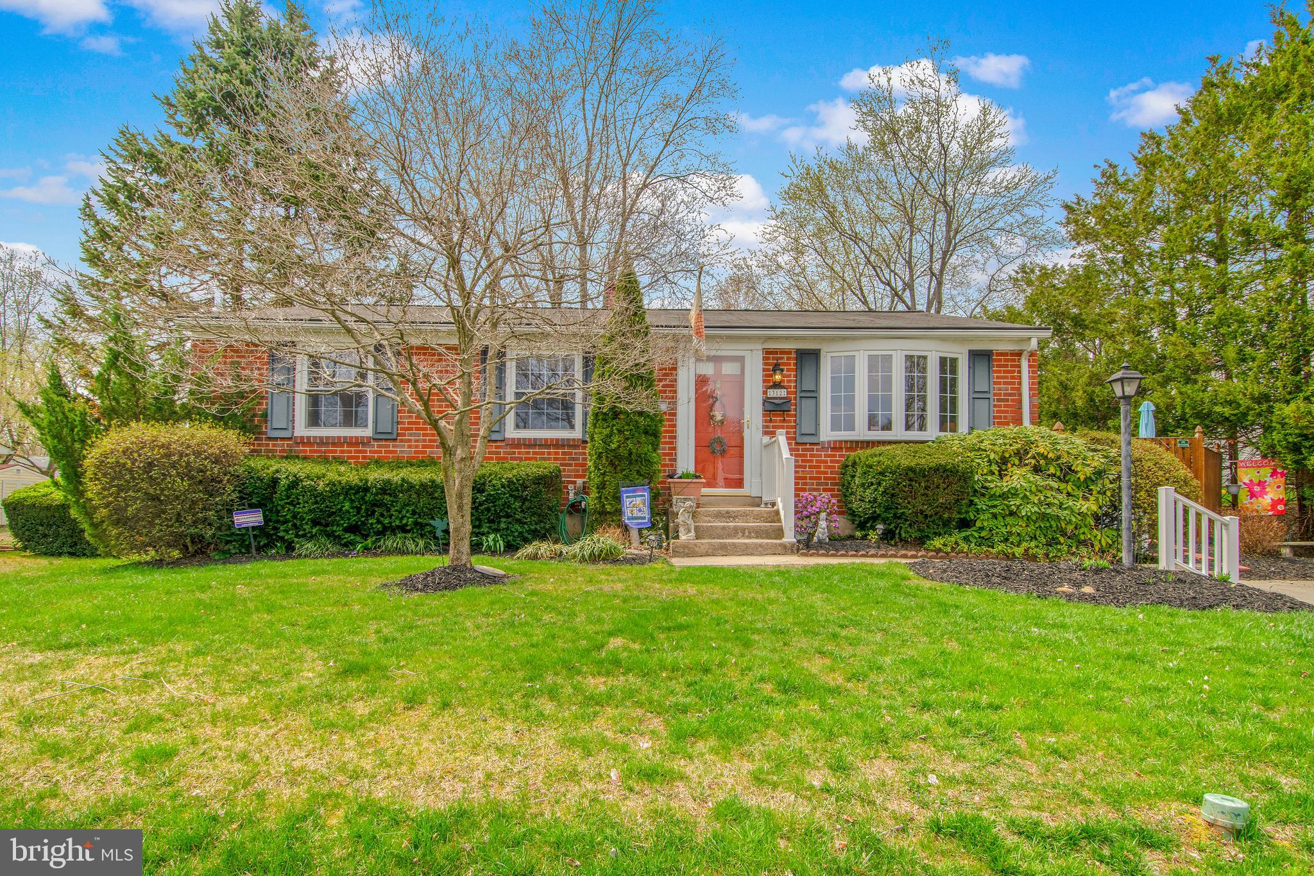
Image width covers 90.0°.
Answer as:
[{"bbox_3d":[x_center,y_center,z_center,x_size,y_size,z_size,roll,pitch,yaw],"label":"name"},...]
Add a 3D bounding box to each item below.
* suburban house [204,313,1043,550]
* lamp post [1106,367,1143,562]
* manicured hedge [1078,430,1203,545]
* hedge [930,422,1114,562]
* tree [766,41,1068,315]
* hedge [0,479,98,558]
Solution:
[{"bbox_3d":[-0.581,-0.548,13.224,12.250,4.200,8.350,1,-1,-2],"label":"suburban house"},{"bbox_3d":[5.134,0.271,7.216,0.270,2.200,0.270,1,-1,-2],"label":"lamp post"},{"bbox_3d":[6.964,0.696,9.539,1.900,1.650,1.800,1,-1,-2],"label":"manicured hedge"},{"bbox_3d":[4.841,0.676,8.740,2.400,1.700,1.550,1,-1,-2],"label":"hedge"},{"bbox_3d":[9.221,-6.071,24.349,10.400,16.000,10.200,1,-1,-2],"label":"tree"},{"bbox_3d":[-8.493,1.063,9.341,1.700,1.000,1.500,1,-1,-2],"label":"hedge"}]

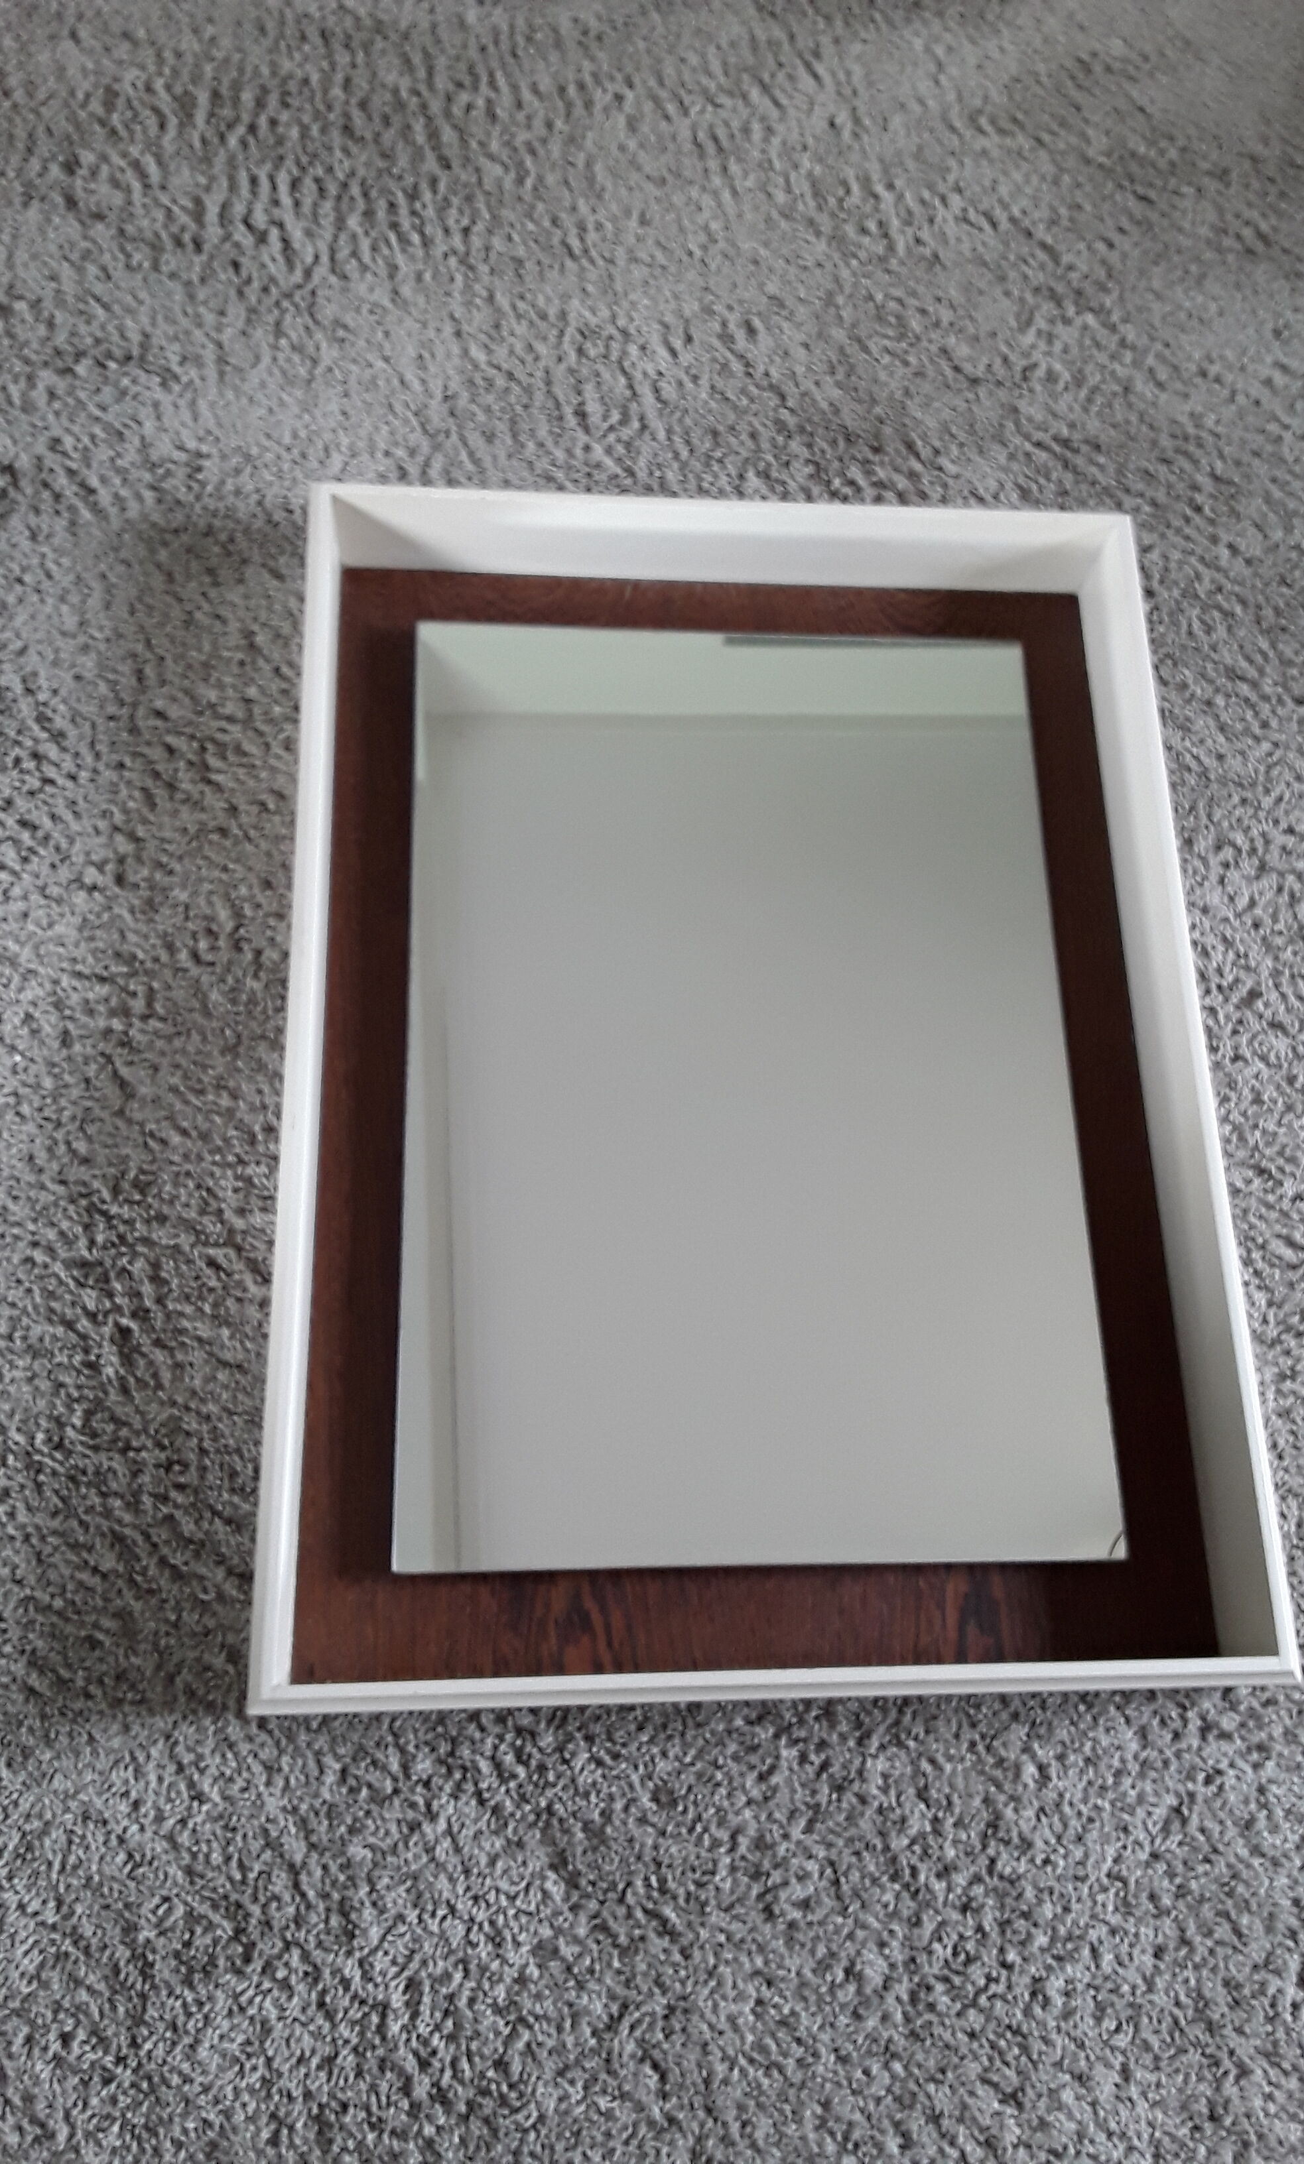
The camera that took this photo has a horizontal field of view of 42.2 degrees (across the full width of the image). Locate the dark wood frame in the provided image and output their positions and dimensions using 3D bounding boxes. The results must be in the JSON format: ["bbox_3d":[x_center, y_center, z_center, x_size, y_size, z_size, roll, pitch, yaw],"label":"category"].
[{"bbox_3d":[0.062,-0.009,1.203,0.589,0.020,0.819,0,70,-5],"label":"dark wood frame"}]

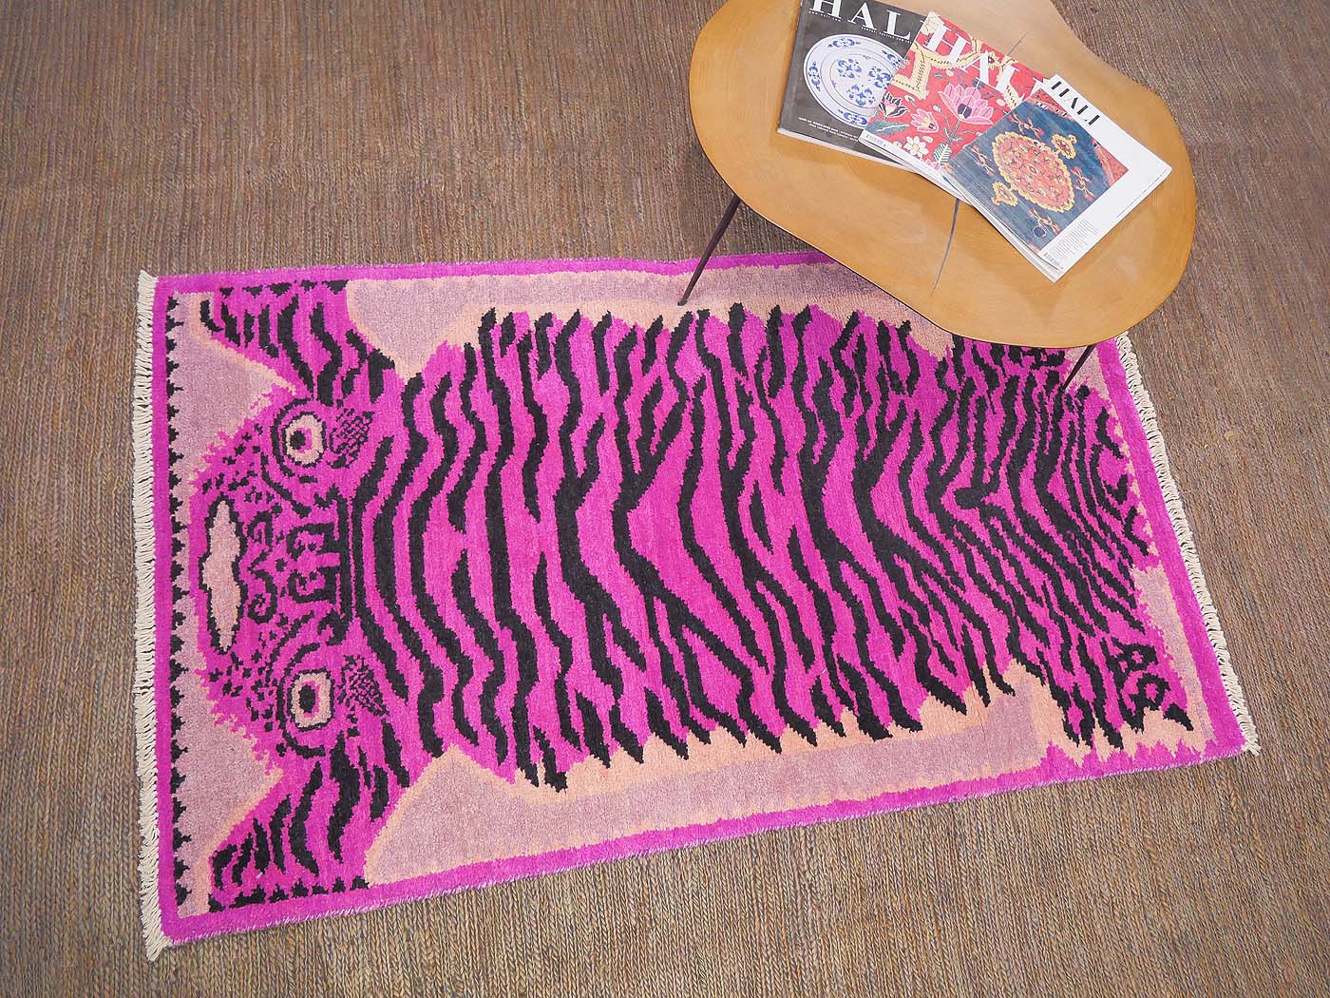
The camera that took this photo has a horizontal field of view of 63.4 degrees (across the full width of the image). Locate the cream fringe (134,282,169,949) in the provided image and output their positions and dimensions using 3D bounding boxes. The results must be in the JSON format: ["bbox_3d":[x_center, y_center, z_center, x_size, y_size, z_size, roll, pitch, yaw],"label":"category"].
[{"bbox_3d":[-0.709,0.108,1.474,0.040,0.010,0.981,-6,71,-14],"label":"cream fringe"}]

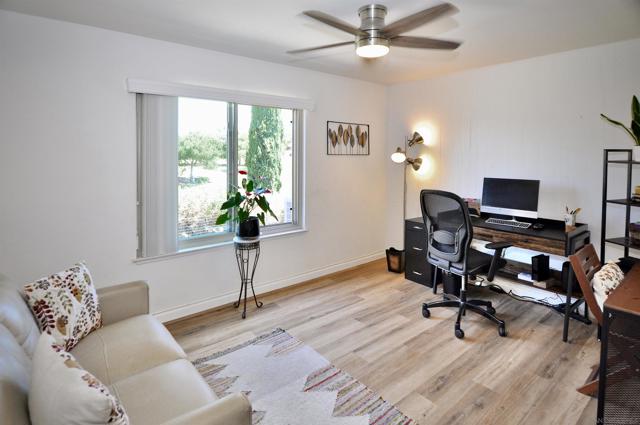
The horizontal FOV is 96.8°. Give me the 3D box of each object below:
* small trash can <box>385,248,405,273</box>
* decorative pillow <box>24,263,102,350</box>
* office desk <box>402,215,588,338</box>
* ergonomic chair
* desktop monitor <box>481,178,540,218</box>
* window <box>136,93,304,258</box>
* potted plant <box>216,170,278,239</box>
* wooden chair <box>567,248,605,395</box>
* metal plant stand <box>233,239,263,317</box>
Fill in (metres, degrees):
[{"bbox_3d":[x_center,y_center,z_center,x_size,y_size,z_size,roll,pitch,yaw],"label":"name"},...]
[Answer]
[{"bbox_3d":[0.945,0.590,3.500,0.240,0.270,0.240,8,11,44],"label":"small trash can"},{"bbox_3d":[-1.470,0.540,1.630,0.140,0.390,0.380,-19,2,19],"label":"decorative pillow"},{"bbox_3d":[1.600,0.450,2.810,0.540,0.810,1.420,-7,11,-41],"label":"office desk"},{"bbox_3d":[1.215,0.385,2.360,0.640,1.070,0.640,-5,9,-31],"label":"ergonomic chair"},{"bbox_3d":[1.860,-0.125,2.800,0.170,0.430,0.530,-8,11,-44],"label":"desktop monitor"},{"bbox_3d":[-0.805,-0.365,2.720,1.530,1.300,0.100,-6,10,-34],"label":"window"},{"bbox_3d":[-0.635,-0.075,2.500,0.500,0.600,0.450,-6,10,-35],"label":"potted plant"},{"bbox_3d":[1.830,0.680,1.620,0.460,0.800,0.480,-7,11,-41],"label":"wooden chair"},{"bbox_3d":[-0.660,0.560,2.550,0.270,0.660,0.270,-6,10,-35],"label":"metal plant stand"}]

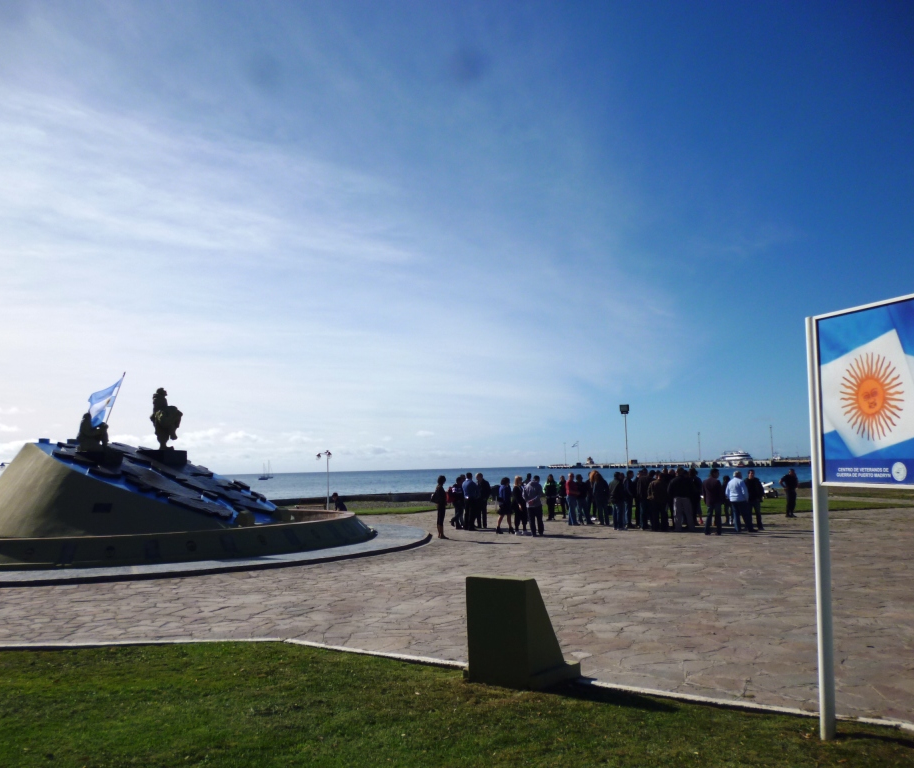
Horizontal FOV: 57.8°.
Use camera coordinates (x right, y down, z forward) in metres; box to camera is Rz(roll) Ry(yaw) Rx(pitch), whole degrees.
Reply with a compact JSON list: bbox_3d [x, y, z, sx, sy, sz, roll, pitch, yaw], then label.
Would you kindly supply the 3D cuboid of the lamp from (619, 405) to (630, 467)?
[{"bbox_3d":[9.855,4.061,47.807,0.550,5.740,0.400,-3,-6,14],"label":"lamp"}]

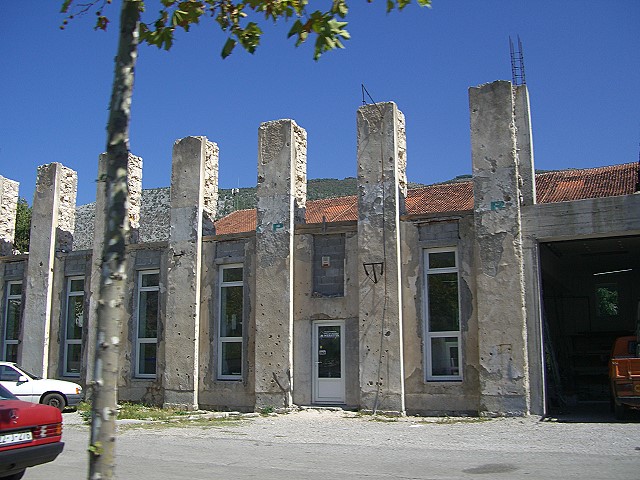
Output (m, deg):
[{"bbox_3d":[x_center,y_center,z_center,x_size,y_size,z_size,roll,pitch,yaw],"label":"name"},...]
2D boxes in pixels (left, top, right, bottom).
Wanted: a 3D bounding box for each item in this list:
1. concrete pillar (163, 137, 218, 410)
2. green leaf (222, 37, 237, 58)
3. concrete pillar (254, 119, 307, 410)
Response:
[{"bbox_3d":[-3.815,0.888,21.118,1.096,8.023,0.878,-5,-11,28],"label":"concrete pillar"},{"bbox_3d":[-0.644,-1.369,5.000,0.100,0.155,0.060,-5,-11,25],"label":"green leaf"},{"bbox_3d":[-1.045,0.646,19.394,1.115,7.782,0.902,-5,-11,25],"label":"concrete pillar"}]

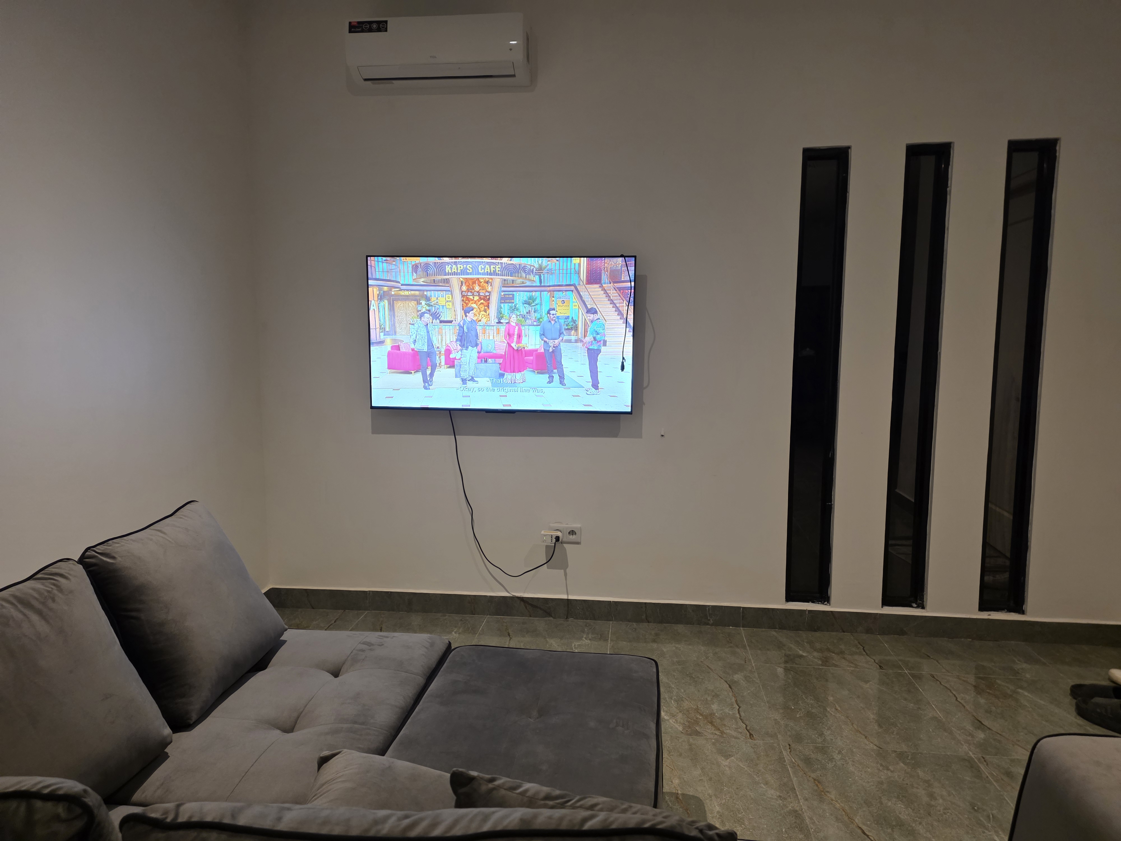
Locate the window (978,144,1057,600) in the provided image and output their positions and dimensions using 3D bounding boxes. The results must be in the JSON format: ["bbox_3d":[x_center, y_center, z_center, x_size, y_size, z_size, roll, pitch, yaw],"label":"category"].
[{"bbox_3d":[1.991,-0.164,3.275,0.201,2.053,0.075,1,6,6],"label":"window"}]

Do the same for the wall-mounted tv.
[{"bbox_3d":[-0.272,-0.391,3.420,1.226,0.708,0.065,1,7,6],"label":"wall-mounted tv"}]

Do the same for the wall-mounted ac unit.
[{"bbox_3d":[-0.531,-1.603,3.268,0.772,0.245,0.200,1,6,6],"label":"wall-mounted ac unit"}]

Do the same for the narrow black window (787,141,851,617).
[{"bbox_3d":[1.150,-0.173,3.365,0.199,2.038,0.075,1,6,6],"label":"narrow black window"}]

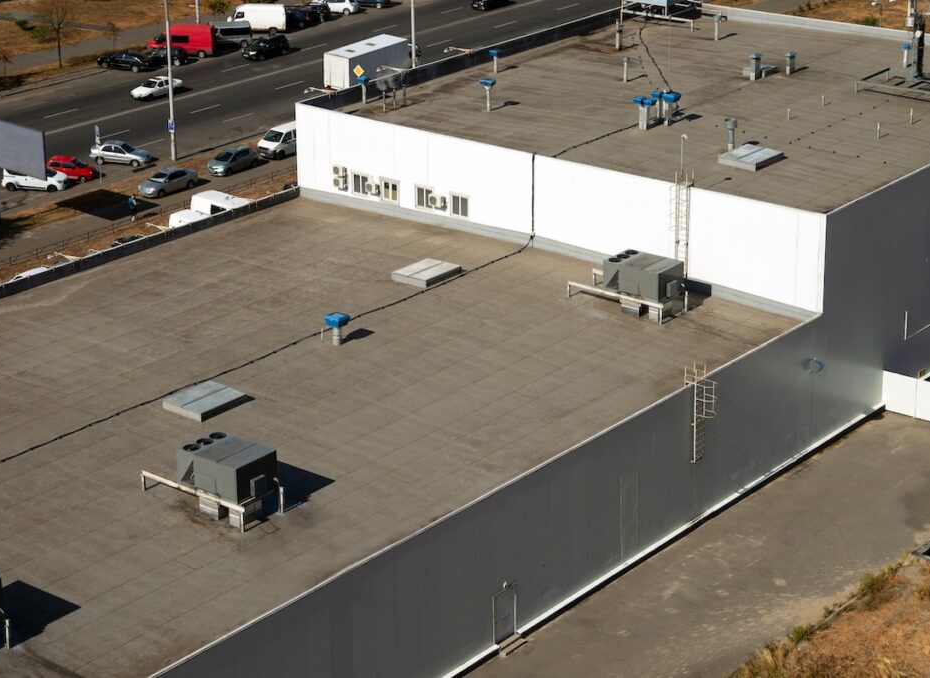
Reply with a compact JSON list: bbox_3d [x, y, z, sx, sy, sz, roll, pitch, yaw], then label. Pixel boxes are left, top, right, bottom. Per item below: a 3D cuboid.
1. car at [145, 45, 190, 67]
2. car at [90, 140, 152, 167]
[{"bbox_3d":[-25.031,-23.614,177.039,3.950,1.450,1.680,1,21,5],"label":"car"},{"bbox_3d":[-23.889,-12.910,147.991,4.250,1.420,1.700,4,21,12],"label":"car"}]

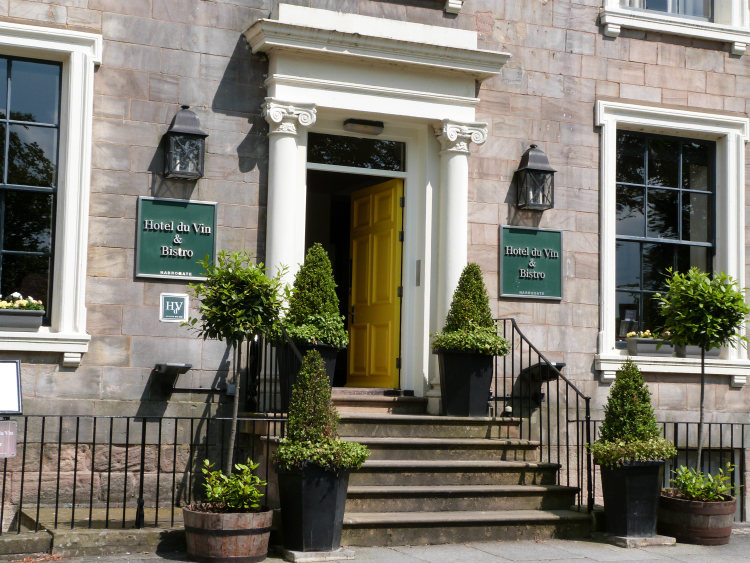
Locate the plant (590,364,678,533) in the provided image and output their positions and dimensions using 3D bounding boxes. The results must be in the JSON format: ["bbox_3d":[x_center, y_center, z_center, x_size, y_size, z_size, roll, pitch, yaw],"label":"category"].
[{"bbox_3d":[2.061,1.312,10.061,0.704,1.390,0.704,3,-6,-21],"label":"plant"}]

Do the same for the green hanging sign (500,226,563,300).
[{"bbox_3d":[1.578,-0.181,12.625,0.698,0.701,0.044,3,-6,-22],"label":"green hanging sign"}]

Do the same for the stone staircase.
[{"bbox_3d":[0.240,1.487,10.581,2.369,1.164,2.266,3,-6,-21],"label":"stone staircase"}]

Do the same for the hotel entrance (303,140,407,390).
[{"bbox_3d":[-0.183,-0.185,12.000,1.061,2.421,0.258,3,-6,-21],"label":"hotel entrance"}]

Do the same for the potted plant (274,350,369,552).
[{"bbox_3d":[-0.379,1.184,8.917,0.667,1.387,0.667,3,-6,-21],"label":"potted plant"}]

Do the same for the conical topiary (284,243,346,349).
[{"bbox_3d":[-0.519,0.123,10.785,0.601,0.903,0.601,1,-5,0],"label":"conical topiary"}]

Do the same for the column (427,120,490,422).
[{"bbox_3d":[0.769,-0.120,12.119,0.446,2.821,0.406,3,-6,-22],"label":"column"}]

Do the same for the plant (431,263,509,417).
[{"bbox_3d":[0.847,0.515,11.271,0.699,1.378,0.699,3,-6,-21],"label":"plant"}]

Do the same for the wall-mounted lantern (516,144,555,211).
[{"bbox_3d":[1.609,-1.036,12.482,0.330,0.668,0.237,3,-6,-21],"label":"wall-mounted lantern"}]

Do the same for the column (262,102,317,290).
[{"bbox_3d":[-0.838,-0.214,11.477,0.446,2.821,0.406,3,-6,-22],"label":"column"}]

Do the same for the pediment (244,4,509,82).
[{"bbox_3d":[0.071,-2.281,11.950,2.534,0.421,0.495,3,-6,-22],"label":"pediment"}]

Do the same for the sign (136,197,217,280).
[{"bbox_3d":[-1.755,-0.376,11.205,0.721,0.721,0.052,3,-6,-21],"label":"sign"}]

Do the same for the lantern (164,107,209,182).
[{"bbox_3d":[-1.694,-1.252,11.300,0.368,0.664,0.218,3,-6,-22],"label":"lantern"}]

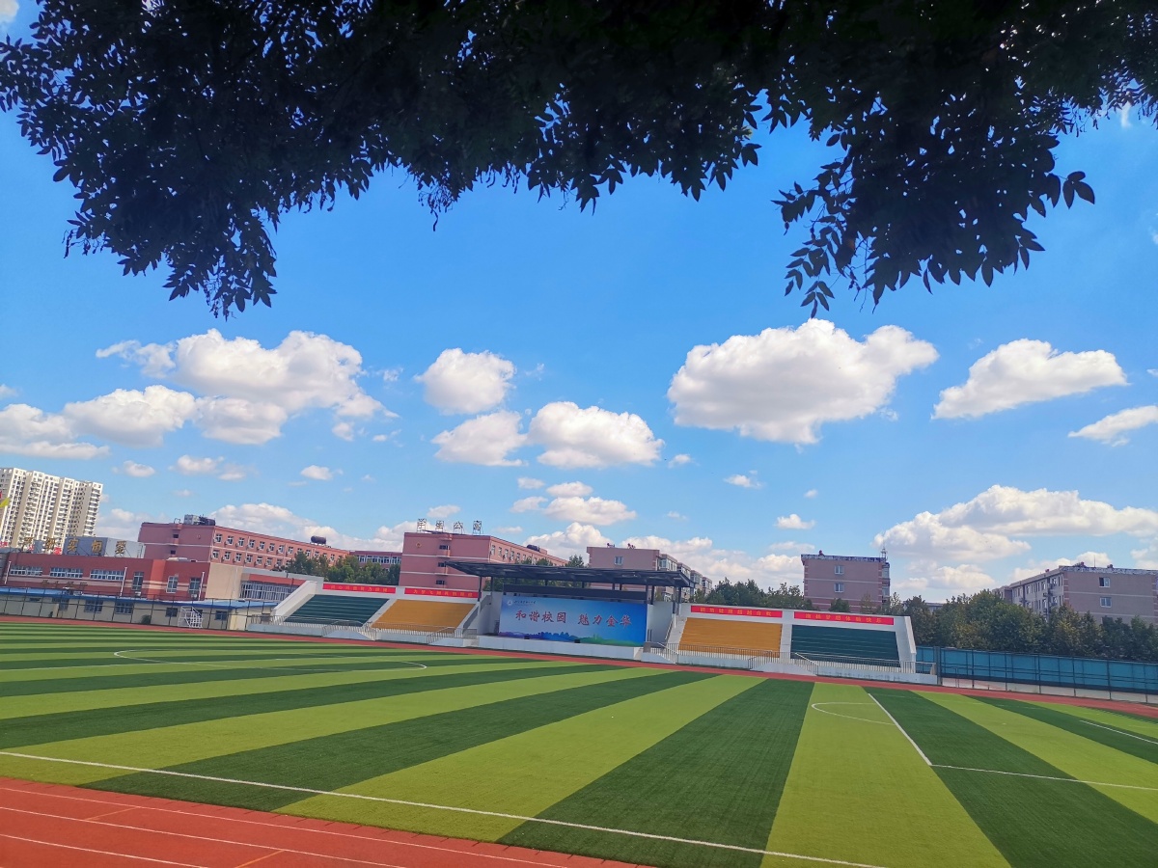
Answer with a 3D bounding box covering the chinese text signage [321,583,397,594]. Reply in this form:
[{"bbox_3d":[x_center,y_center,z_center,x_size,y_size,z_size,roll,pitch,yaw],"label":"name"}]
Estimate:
[{"bbox_3d":[-30.921,21.823,122.445,11.441,0.754,0.060,0,-13,16],"label":"chinese text signage"}]

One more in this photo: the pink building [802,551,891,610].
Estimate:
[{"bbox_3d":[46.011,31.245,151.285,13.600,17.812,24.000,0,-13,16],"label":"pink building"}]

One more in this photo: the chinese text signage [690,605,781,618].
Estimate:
[{"bbox_3d":[19.556,22.162,108.084,11.203,0.810,0.060,0,-13,16],"label":"chinese text signage"}]

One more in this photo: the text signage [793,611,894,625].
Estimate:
[{"bbox_3d":[31.825,22.218,104.599,11.435,0.772,0.060,0,-13,16],"label":"text signage"}]

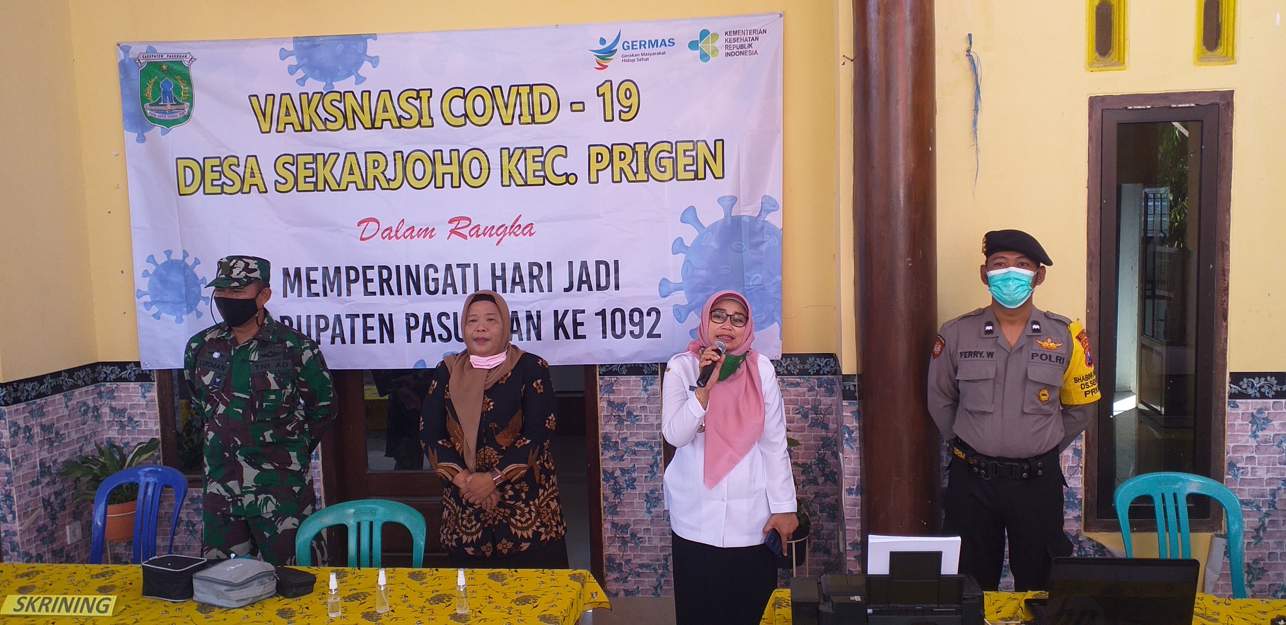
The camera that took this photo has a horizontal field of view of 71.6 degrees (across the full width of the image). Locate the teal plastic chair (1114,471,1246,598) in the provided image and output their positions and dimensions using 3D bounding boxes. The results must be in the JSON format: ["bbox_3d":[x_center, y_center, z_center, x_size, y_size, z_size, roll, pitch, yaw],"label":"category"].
[{"bbox_3d":[1.786,0.999,2.777,0.450,0.860,0.500,-1,4,8],"label":"teal plastic chair"}]

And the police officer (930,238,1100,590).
[{"bbox_3d":[1.175,0.591,2.824,0.530,1.700,0.360,0,4,17],"label":"police officer"}]

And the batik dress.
[{"bbox_3d":[-0.555,0.519,3.296,0.520,0.760,0.300,-1,4,4],"label":"batik dress"}]

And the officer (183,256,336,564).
[{"bbox_3d":[-1.353,0.645,3.183,0.530,1.680,0.380,-1,4,10],"label":"officer"}]

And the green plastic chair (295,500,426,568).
[{"bbox_3d":[-0.959,1.073,2.805,0.450,0.860,0.500,-1,4,2],"label":"green plastic chair"}]

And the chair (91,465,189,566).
[{"bbox_3d":[-2.083,1.065,3.343,0.450,0.860,0.500,0,4,16],"label":"chair"}]

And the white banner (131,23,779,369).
[{"bbox_3d":[-0.896,-0.506,3.966,3.000,1.490,0.040,-1,4,7],"label":"white banner"}]

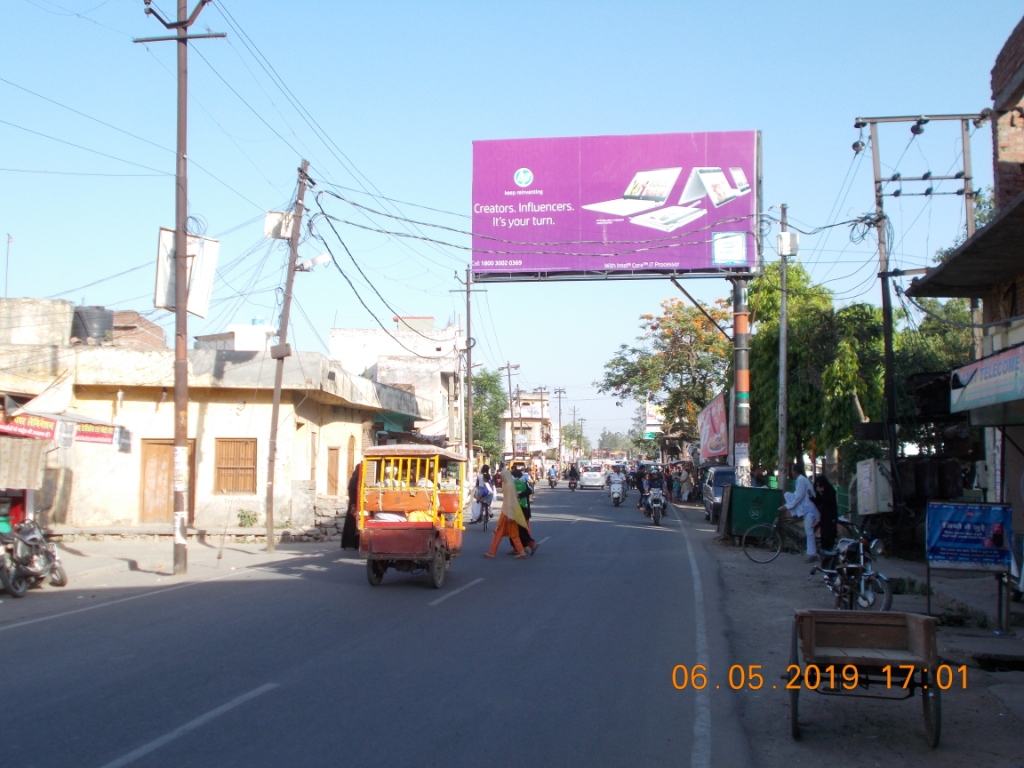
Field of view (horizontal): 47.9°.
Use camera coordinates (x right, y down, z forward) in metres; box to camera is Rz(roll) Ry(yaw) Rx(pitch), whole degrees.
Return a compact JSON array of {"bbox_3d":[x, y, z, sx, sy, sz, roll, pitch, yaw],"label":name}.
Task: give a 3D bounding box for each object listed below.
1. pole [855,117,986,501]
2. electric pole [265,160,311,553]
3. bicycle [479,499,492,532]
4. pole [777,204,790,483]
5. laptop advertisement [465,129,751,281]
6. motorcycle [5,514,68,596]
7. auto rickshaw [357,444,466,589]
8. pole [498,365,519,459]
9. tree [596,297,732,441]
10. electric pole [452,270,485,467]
[{"bbox_3d":[8.543,-1.194,23.951,2.750,9.020,0.400,0,-4,6],"label":"pole"},{"bbox_3d":[-4.296,-0.583,22.197,0.300,7.580,0.300,4,-4,7],"label":"electric pole"},{"bbox_3d":[-0.655,3.163,28.950,0.570,1.040,1.800,0,-4,3],"label":"bicycle"},{"bbox_3d":[6.140,-0.319,26.093,0.200,7.590,0.200,0,-4,0],"label":"pole"},{"bbox_3d":[2.274,-3.908,25.353,6.200,3.100,0.350,-1,-4,9],"label":"laptop advertisement"},{"bbox_3d":[-6.170,2.175,15.085,0.720,1.070,1.960,0,-4,6],"label":"motorcycle"},{"bbox_3d":[-1.310,1.880,16.459,1.020,1.840,2.700,-1,-4,8],"label":"auto rickshaw"},{"bbox_3d":[-0.031,2.739,71.992,1.100,8.190,0.350,0,-4,0],"label":"pole"},{"bbox_3d":[7.203,0.642,53.084,6.300,9.410,6.200,0,-4,5],"label":"tree"},{"bbox_3d":[-1.587,0.147,43.094,1.350,9.010,0.350,0,-4,7],"label":"electric pole"}]

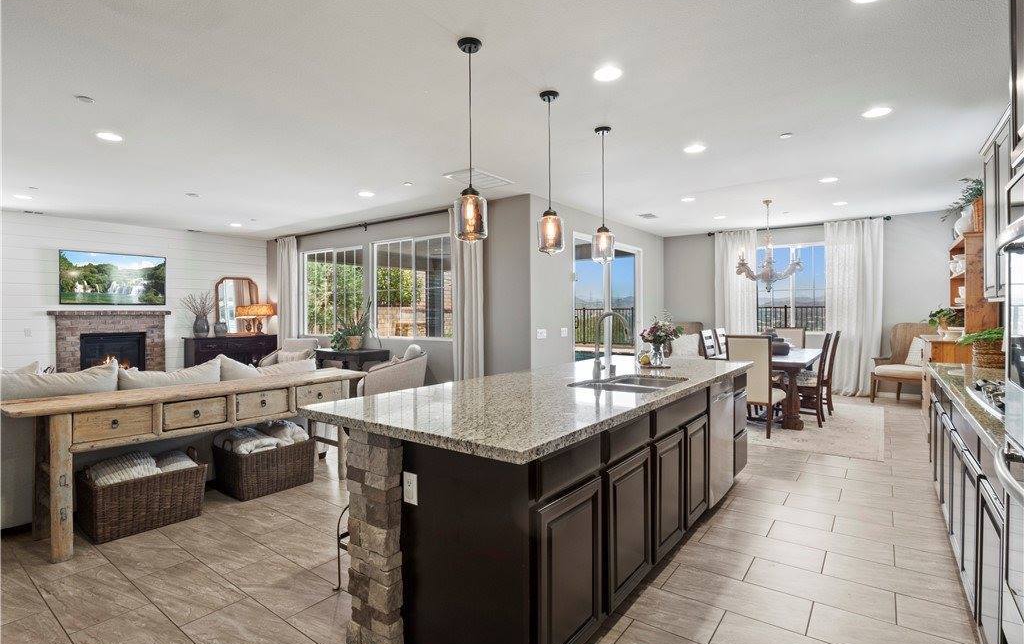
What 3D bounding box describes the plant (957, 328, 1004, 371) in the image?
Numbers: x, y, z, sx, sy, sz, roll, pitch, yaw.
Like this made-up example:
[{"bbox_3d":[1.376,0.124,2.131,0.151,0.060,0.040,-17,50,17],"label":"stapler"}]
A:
[{"bbox_3d":[3.823,0.195,3.750,0.400,0.340,0.420,0,0,38],"label":"plant"}]

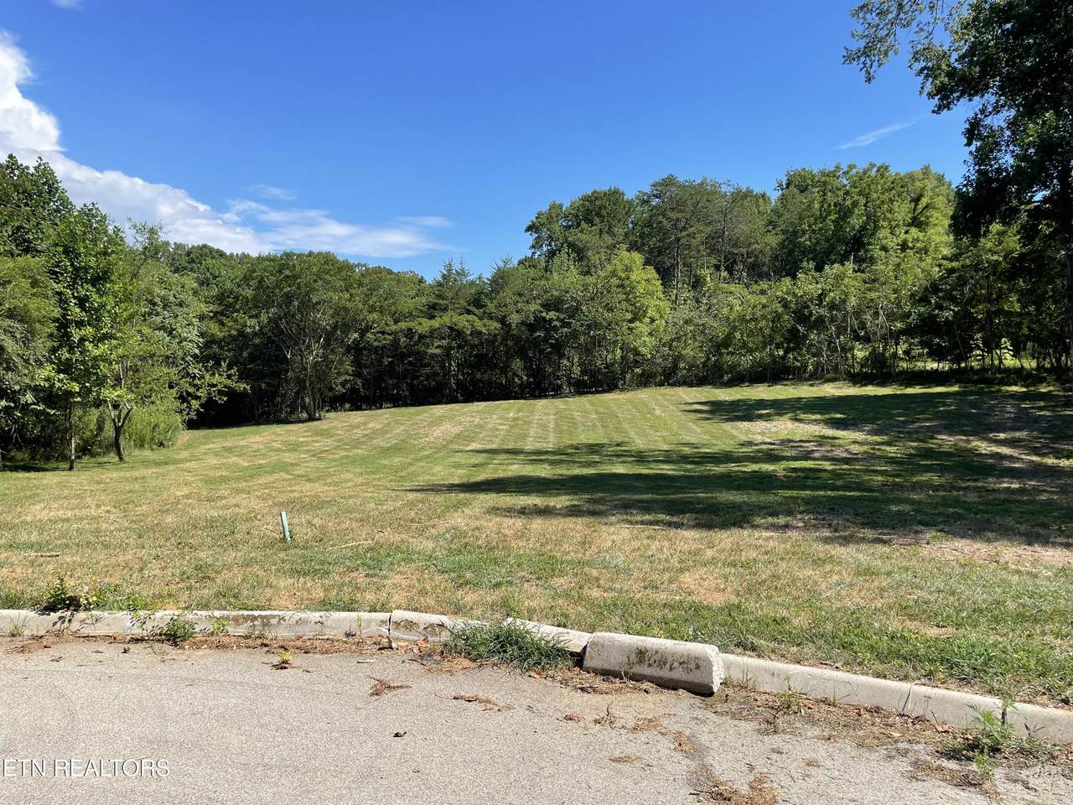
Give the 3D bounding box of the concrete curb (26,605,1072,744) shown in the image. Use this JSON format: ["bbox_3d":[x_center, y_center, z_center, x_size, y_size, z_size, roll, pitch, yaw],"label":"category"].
[{"bbox_3d":[-0.503,1.481,4.944,6.400,0.165,0.820,0,0,16],"label":"concrete curb"}]

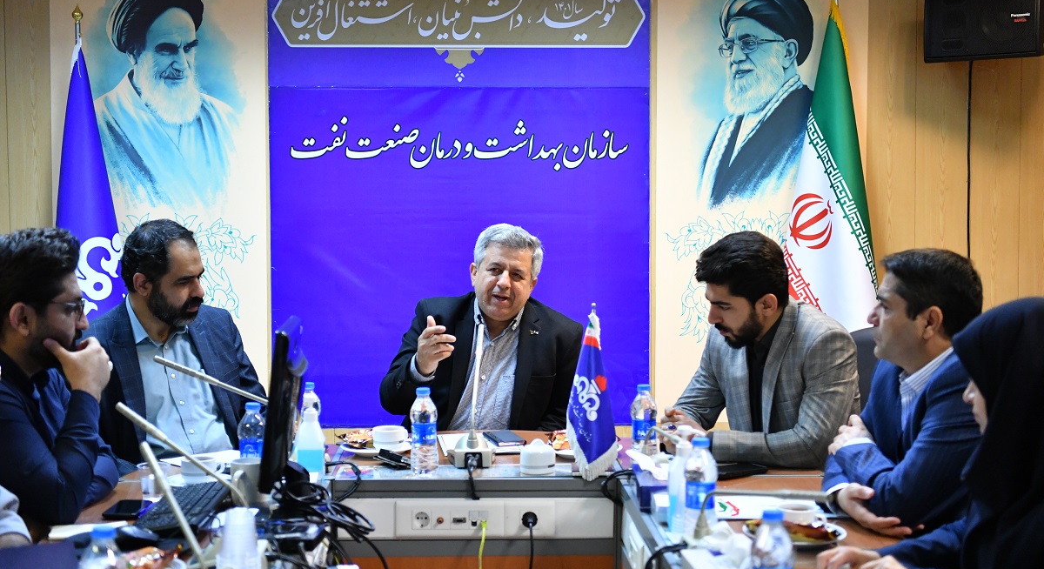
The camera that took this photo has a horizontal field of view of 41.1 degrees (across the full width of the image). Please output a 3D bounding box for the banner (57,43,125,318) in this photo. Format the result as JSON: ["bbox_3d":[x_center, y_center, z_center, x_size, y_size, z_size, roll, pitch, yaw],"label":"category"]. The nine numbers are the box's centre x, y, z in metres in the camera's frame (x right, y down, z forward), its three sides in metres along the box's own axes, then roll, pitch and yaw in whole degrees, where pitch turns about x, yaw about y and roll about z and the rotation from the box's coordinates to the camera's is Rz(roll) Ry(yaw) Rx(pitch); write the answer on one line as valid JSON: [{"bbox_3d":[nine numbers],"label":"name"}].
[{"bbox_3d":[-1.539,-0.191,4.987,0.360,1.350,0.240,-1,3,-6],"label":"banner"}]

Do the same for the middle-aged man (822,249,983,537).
[{"bbox_3d":[0.870,0.582,2.833,0.650,1.311,0.520,-1,3,-14],"label":"middle-aged man"}]

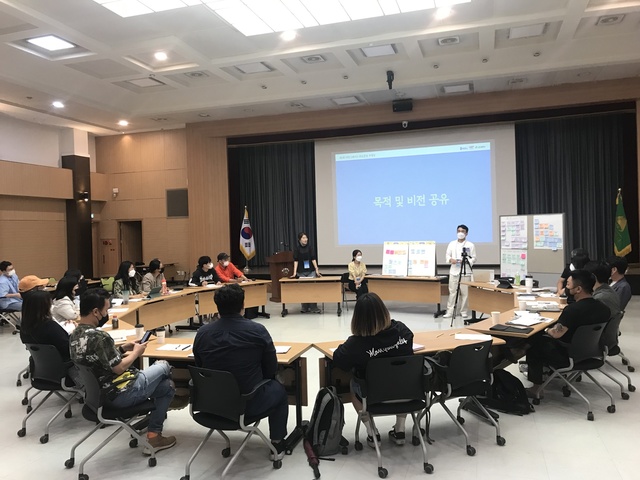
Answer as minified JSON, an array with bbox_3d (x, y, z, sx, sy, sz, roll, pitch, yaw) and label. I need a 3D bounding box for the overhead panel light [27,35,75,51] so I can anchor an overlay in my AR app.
[{"bbox_3d":[-5.099,-3.769,9.845,0.610,0.080,0.610,-1,1,17],"label":"overhead panel light"}]

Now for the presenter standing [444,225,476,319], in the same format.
[{"bbox_3d":[2.658,0.582,9.832,0.540,1.730,0.380,-1,1,25],"label":"presenter standing"}]

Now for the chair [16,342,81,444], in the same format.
[{"bbox_3d":[-2.310,1.292,4.577,0.520,0.790,0.570,-1,1,32],"label":"chair"}]

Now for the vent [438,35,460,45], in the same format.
[{"bbox_3d":[2.366,-3.625,9.443,0.380,0.050,0.380,-1,1,18],"label":"vent"}]

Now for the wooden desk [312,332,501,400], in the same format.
[{"bbox_3d":[0.746,1.227,4.391,1.500,0.720,0.620,-2,1,-18],"label":"wooden desk"}]

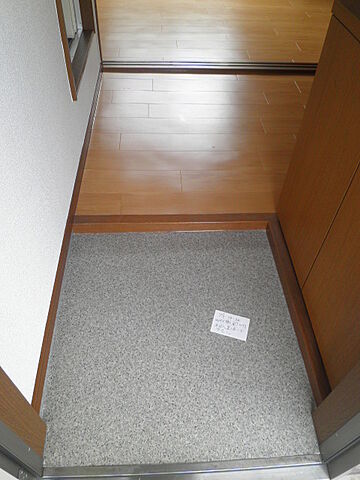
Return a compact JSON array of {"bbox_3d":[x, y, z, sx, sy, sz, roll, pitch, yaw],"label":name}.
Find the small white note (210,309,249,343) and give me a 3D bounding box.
[{"bbox_3d":[0.172,0.290,1.231,0.121,0.002,0.086,14,50,9],"label":"small white note"}]

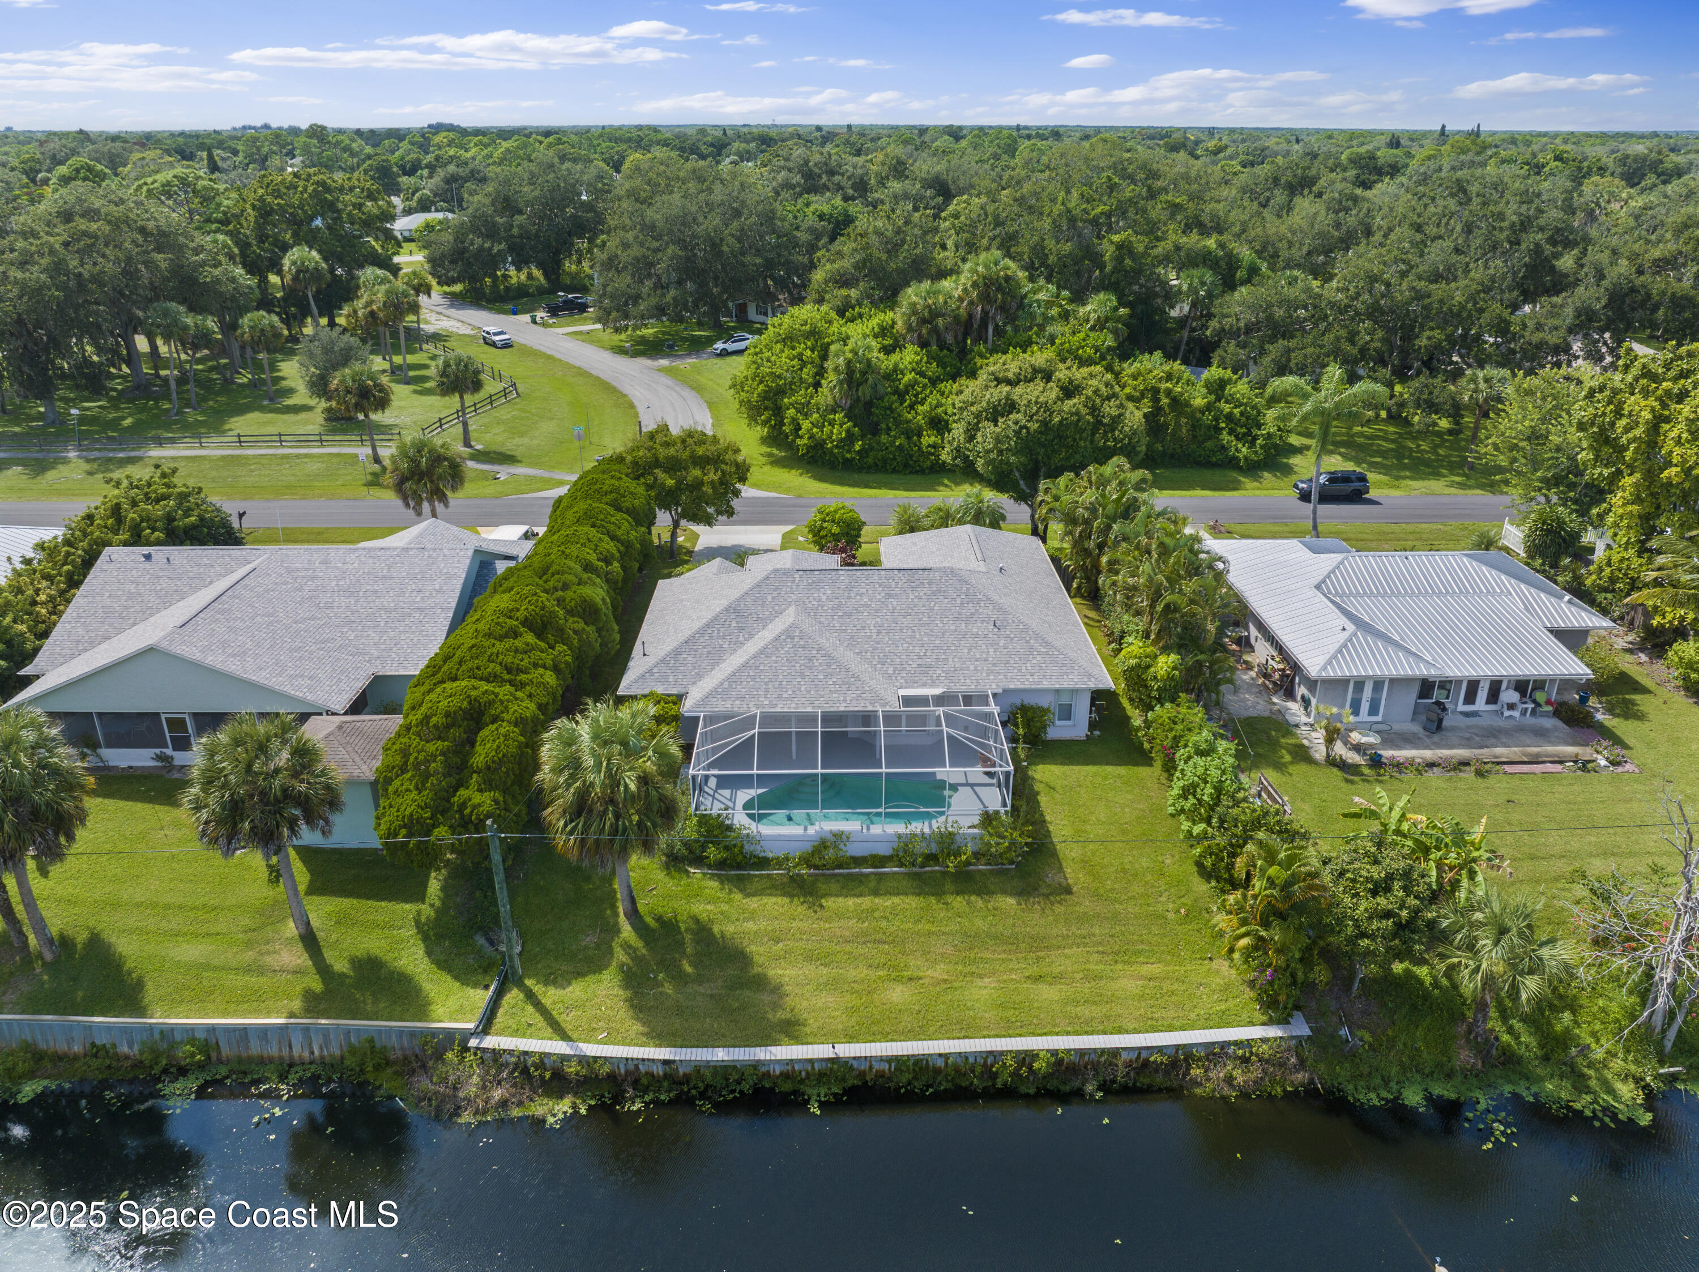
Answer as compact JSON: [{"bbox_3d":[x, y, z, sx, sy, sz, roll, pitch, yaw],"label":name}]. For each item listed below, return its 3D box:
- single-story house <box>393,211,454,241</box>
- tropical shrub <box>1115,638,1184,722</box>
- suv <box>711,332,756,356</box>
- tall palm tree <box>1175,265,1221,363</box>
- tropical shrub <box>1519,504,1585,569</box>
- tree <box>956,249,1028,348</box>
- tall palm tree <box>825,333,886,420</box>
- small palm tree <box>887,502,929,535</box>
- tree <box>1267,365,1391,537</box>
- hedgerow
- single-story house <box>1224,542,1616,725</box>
[{"bbox_3d":[-96.640,-95.283,273.871,18.000,5.300,11.800,-13,27,-27],"label":"single-story house"},{"bbox_3d":[13.097,1.776,51.817,3.100,3.200,2.900,0,23,0],"label":"tropical shrub"},{"bbox_3d":[-13.285,-33.644,136.047,4.650,1.680,1.880,-16,28,-33],"label":"suv"},{"bbox_3d":[36.590,-33.388,125.019,5.020,11.020,5.020,0,23,0],"label":"tall palm tree"},{"bbox_3d":[41.805,-6.017,70.170,4.030,3.780,4.030,0,23,0],"label":"tropical shrub"},{"bbox_3d":[13.086,-29.053,110.582,6.630,13.560,6.630,0,23,0],"label":"tree"},{"bbox_3d":[0.536,-18.536,91.095,4.800,9.400,4.800,0,23,0],"label":"tall palm tree"},{"bbox_3d":[3.574,-6.924,72.358,2.550,2.900,2.500,0,23,0],"label":"small palm tree"},{"bbox_3d":[28.886,-10.926,72.631,7.620,11.390,7.400,0,23,0],"label":"tree"},{"bbox_3d":[-14.500,-1.201,56.681,5.500,6.200,33.500,0,23,0],"label":"hedgerow"},{"bbox_3d":[27.553,-1.515,58.009,16.300,4.400,18.300,0,23,0],"label":"single-story house"}]

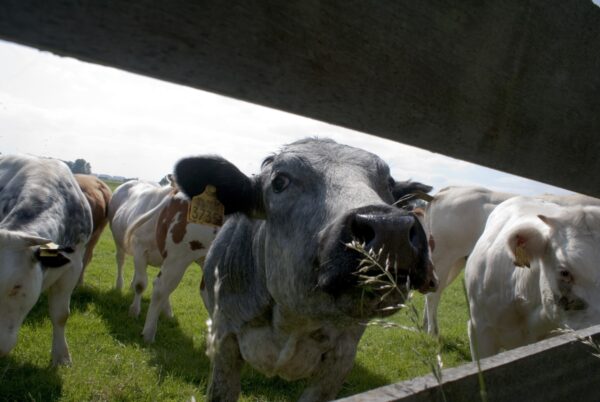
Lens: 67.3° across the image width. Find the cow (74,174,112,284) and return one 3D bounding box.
[{"bbox_3d":[-3.080,0.265,5.000,2.000,1.270,0.560,4,1,2],"label":"cow"}]

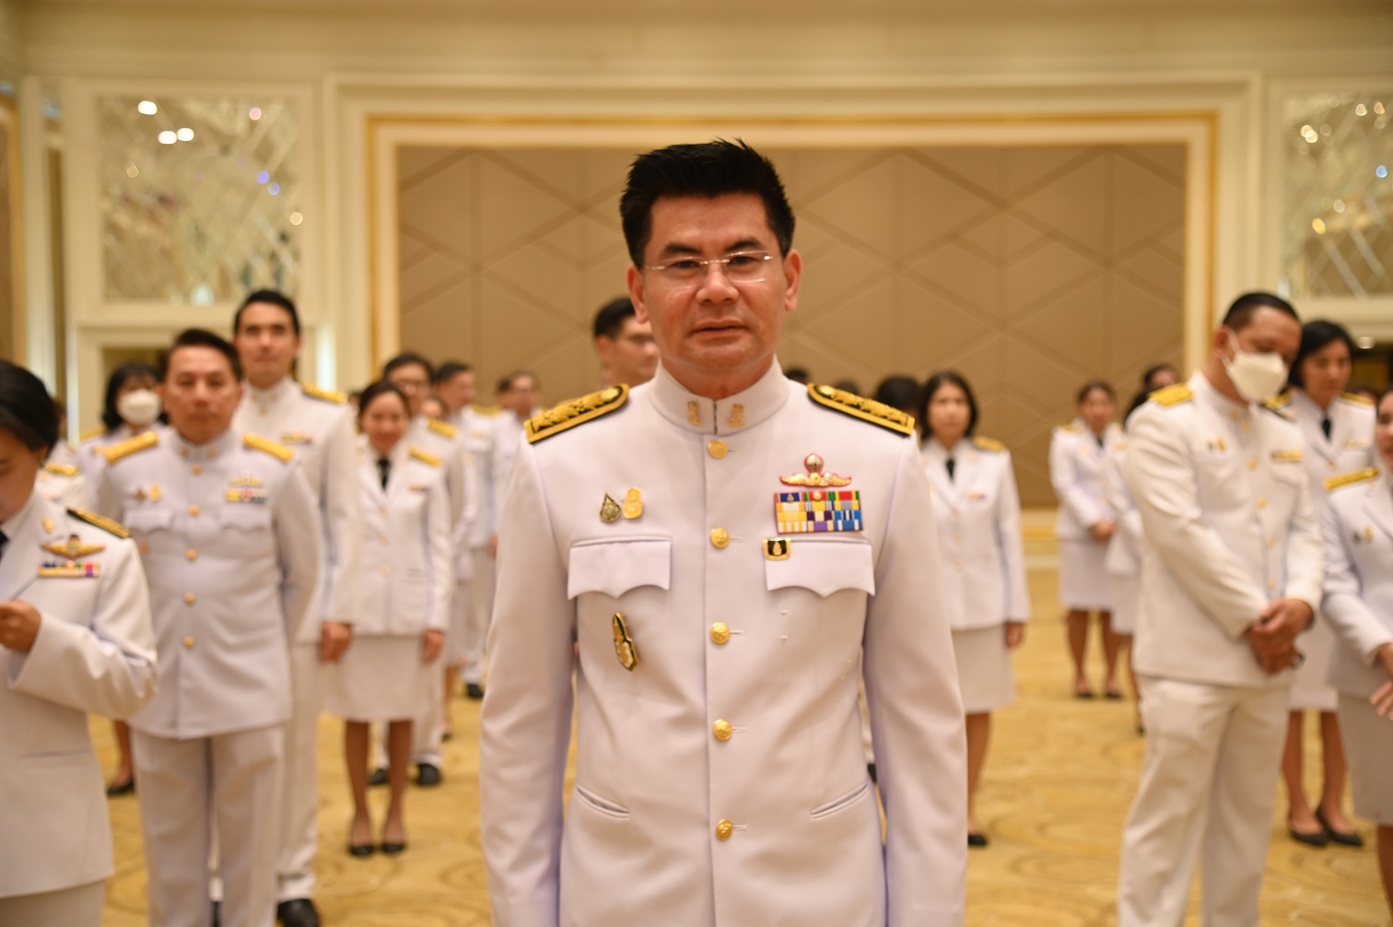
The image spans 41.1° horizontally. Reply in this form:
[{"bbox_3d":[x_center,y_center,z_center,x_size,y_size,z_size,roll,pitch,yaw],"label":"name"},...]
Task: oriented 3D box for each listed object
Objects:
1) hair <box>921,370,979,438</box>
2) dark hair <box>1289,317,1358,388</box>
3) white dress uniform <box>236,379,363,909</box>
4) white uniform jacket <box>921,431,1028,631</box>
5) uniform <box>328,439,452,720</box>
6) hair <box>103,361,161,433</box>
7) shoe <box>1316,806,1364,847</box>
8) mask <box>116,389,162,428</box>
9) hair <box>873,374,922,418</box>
[{"bbox_3d":[0.858,-0.201,6.280,0.195,0.230,0.210,0,1,3],"label":"hair"},{"bbox_3d":[2.011,-0.348,5.970,0.215,0.230,0.220,0,1,-3],"label":"dark hair"},{"bbox_3d":[-1.209,0.497,5.200,0.520,1.480,0.300,0,1,-7],"label":"white dress uniform"},{"bbox_3d":[0.875,0.232,6.280,0.480,0.655,0.270,0,1,3],"label":"white uniform jacket"},{"bbox_3d":[-1.061,0.390,6.250,0.460,0.945,0.270,0,1,-7],"label":"uniform"},{"bbox_3d":[-2.120,-0.255,7.020,0.250,0.265,0.220,0,1,-12],"label":"hair"},{"bbox_3d":[2.074,1.172,5.980,0.085,0.120,0.245,-1,1,-14],"label":"shoe"},{"bbox_3d":[-2.071,-0.206,6.900,0.160,0.138,0.100,0,1,-13],"label":"mask"},{"bbox_3d":[0.786,-0.249,7.250,0.210,0.210,0.200,-1,1,-30],"label":"hair"}]

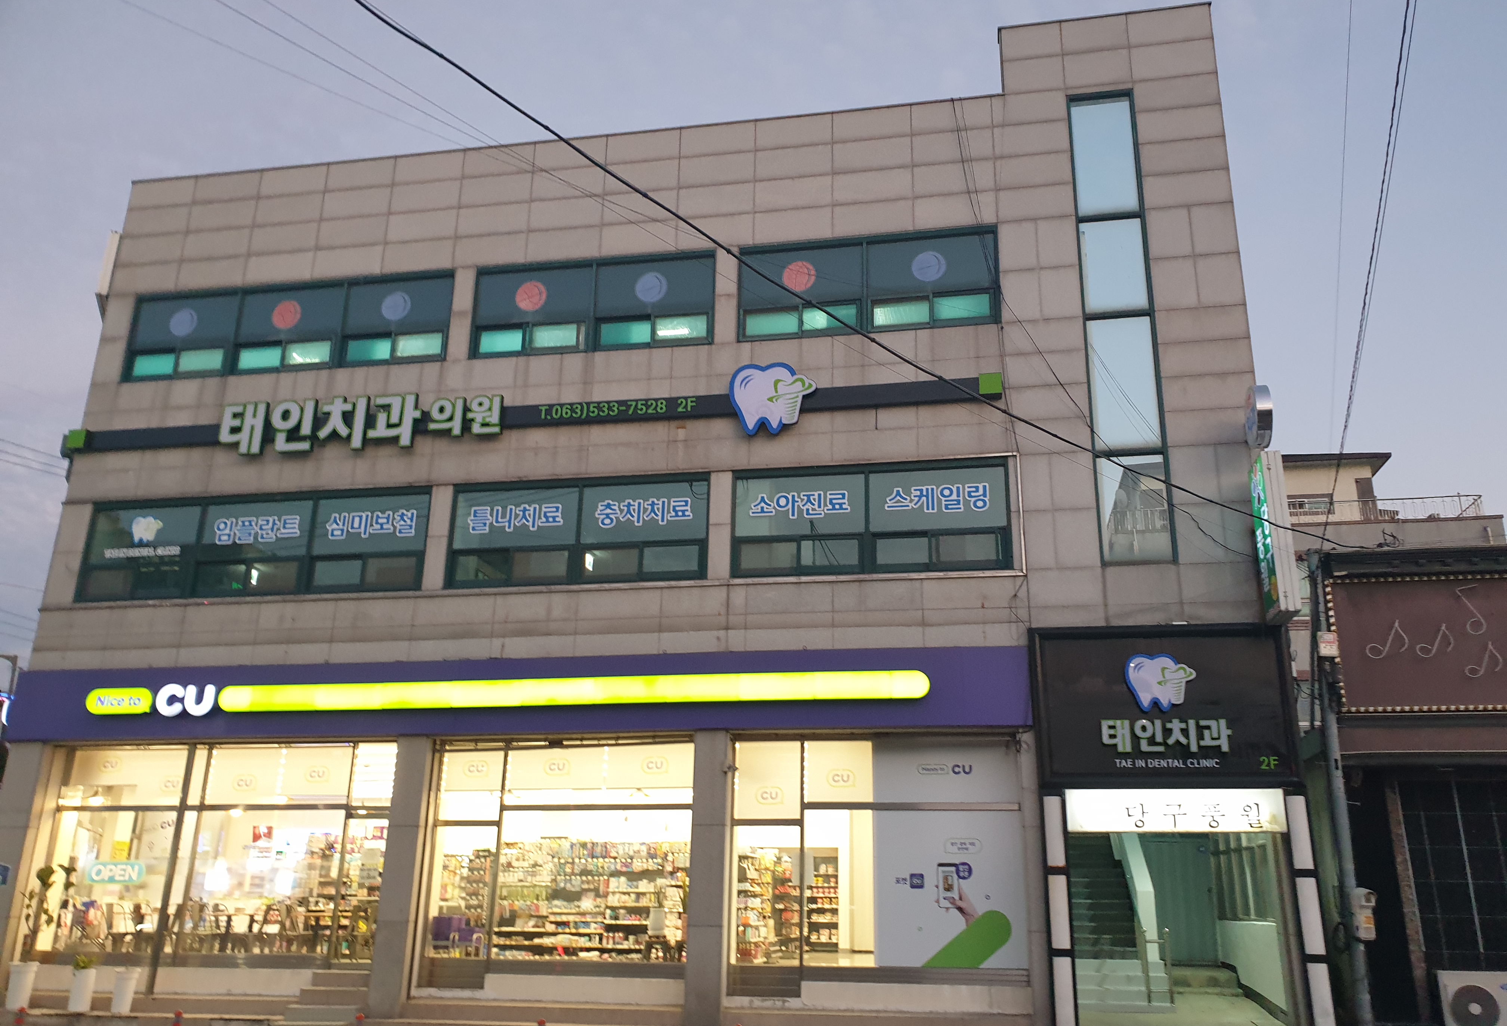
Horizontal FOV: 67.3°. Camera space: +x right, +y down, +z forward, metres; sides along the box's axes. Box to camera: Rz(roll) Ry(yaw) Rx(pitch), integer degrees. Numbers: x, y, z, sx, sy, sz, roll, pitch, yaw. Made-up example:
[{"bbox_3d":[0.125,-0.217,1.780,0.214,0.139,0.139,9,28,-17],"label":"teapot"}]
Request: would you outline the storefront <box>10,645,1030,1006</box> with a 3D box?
[{"bbox_3d":[-3.457,3.908,14.299,13.727,4.031,0.550,-2,-18,10],"label":"storefront"}]

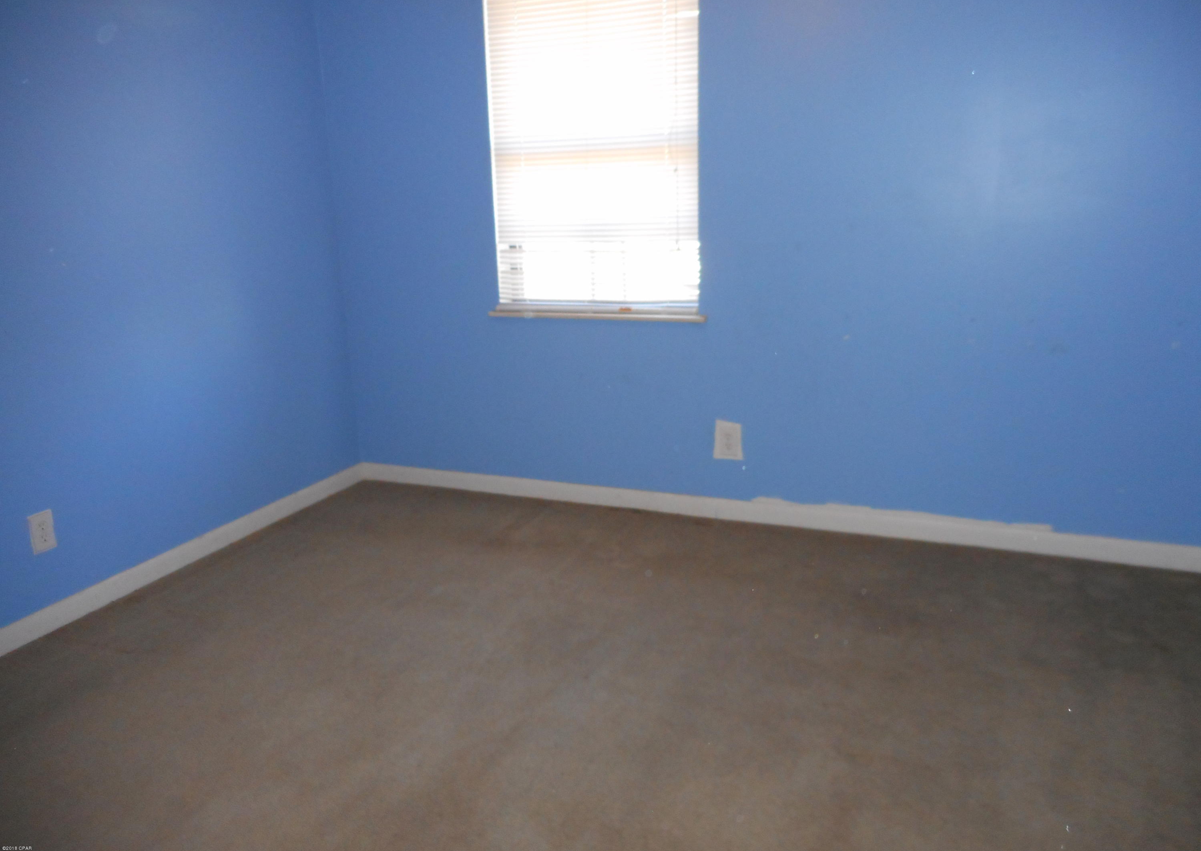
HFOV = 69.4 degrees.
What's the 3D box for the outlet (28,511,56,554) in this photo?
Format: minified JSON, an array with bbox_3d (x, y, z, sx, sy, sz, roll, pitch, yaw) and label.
[{"bbox_3d":[-1.653,0.315,2.569,0.012,0.119,0.073,4,16,21],"label":"outlet"}]

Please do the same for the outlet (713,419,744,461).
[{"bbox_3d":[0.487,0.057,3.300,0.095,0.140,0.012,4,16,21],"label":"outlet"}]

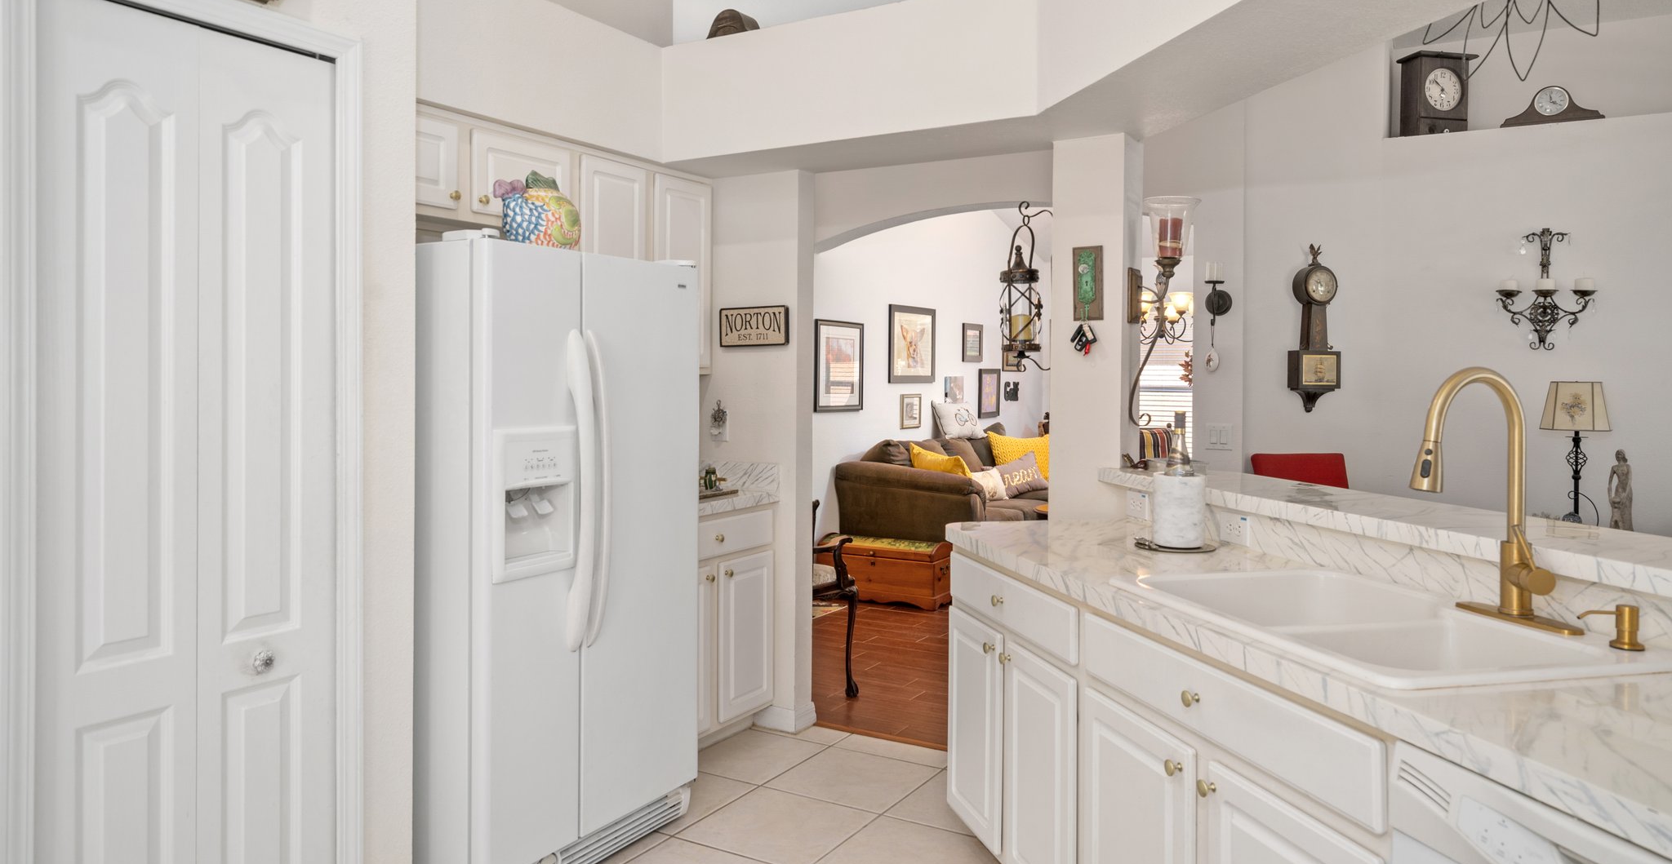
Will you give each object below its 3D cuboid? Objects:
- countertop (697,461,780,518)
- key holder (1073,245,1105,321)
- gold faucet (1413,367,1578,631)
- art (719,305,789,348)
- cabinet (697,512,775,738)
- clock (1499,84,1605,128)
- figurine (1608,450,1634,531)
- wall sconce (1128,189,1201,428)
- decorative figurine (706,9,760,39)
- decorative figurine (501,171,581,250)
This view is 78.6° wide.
[{"bbox_3d":[-0.698,0.209,3.819,0.635,0.150,0.770,2,3,31],"label":"countertop"},{"bbox_3d":[0.801,-0.475,3.263,0.097,0.238,0.045,2,2,30],"label":"key holder"},{"bbox_3d":[1.129,0.113,1.810,0.270,0.455,0.256,0,2,-15],"label":"gold faucet"},{"bbox_3d":[-0.319,-0.414,4.014,0.300,0.153,0.035,2,3,31],"label":"art"},{"bbox_3d":[-0.682,0.712,3.843,0.630,0.860,0.760,2,2,30],"label":"cabinet"},{"bbox_3d":[3.026,-1.373,4.313,0.365,0.179,0.100,2,3,31],"label":"clock"},{"bbox_3d":[3.054,0.234,3.971,0.095,0.325,0.085,2,3,34],"label":"figurine"},{"bbox_3d":[1.063,-0.390,3.299,0.210,0.740,0.180,2,2,30],"label":"wall sconce"},{"bbox_3d":[-0.360,-1.451,3.692,0.215,0.130,0.110,2,2,30],"label":"decorative figurine"},{"bbox_3d":[-0.827,-0.598,2.845,0.240,0.255,0.165,-1,2,-40],"label":"decorative figurine"}]

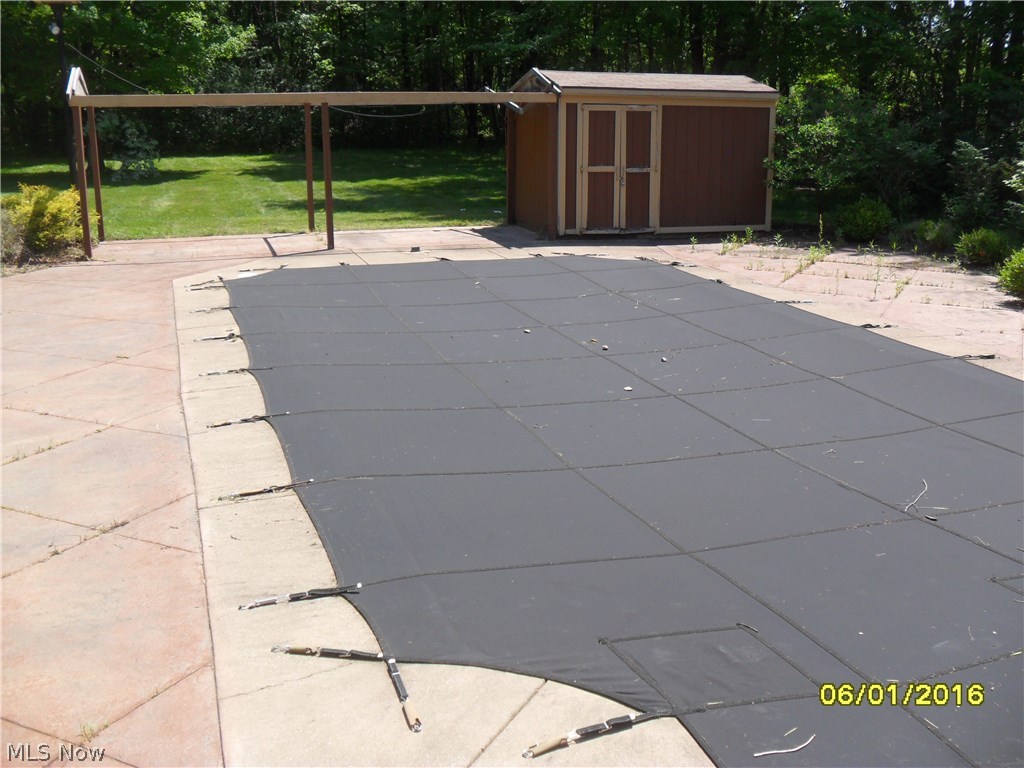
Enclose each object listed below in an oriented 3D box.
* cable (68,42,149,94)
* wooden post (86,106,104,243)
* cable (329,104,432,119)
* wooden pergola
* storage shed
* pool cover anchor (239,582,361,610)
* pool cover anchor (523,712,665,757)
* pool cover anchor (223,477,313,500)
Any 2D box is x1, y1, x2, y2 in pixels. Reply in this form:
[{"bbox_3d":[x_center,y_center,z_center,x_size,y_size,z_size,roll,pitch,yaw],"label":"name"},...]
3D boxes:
[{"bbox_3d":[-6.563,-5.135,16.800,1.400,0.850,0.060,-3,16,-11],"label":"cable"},{"bbox_3d":[-6.365,-3.240,15.862,0.095,2.050,0.095,-4,16,-16],"label":"wooden post"},{"bbox_3d":[-1.977,-4.066,15.450,1.500,0.200,0.050,-4,16,-16],"label":"cable"},{"bbox_3d":[-2.906,-3.510,15.974,6.950,2.560,2.350,-4,16,-16],"label":"wooden pergola"},{"bbox_3d":[2.146,-3.968,17.586,3.830,2.600,2.520,-4,16,-16],"label":"storage shed"},{"bbox_3d":[-0.918,0.928,4.509,0.517,0.042,0.045,-6,16,-20],"label":"pool cover anchor"},{"bbox_3d":[0.283,1.195,3.532,0.535,0.042,0.045,-7,17,-24],"label":"pool cover anchor"},{"bbox_3d":[-1.353,0.588,5.754,0.521,0.042,0.045,-8,17,-28],"label":"pool cover anchor"}]

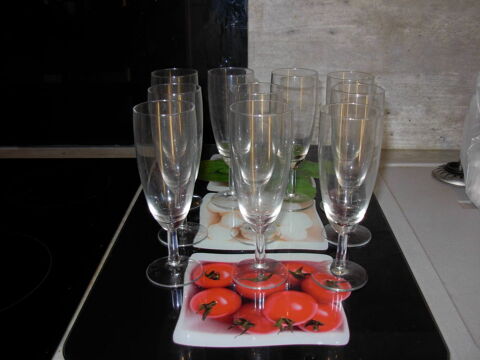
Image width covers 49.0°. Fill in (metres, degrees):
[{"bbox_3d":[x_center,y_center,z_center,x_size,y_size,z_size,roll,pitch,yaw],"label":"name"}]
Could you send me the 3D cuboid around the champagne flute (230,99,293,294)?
[{"bbox_3d":[0.020,0.016,0.514,0.059,0.174,0.059,-1,22,0],"label":"champagne flute"}]

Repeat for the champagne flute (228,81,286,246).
[{"bbox_3d":[0.017,-0.017,0.595,0.059,0.174,0.059,-1,22,0],"label":"champagne flute"}]

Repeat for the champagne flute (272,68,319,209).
[{"bbox_3d":[0.069,-0.050,0.677,0.059,0.174,0.059,-1,22,0],"label":"champagne flute"}]

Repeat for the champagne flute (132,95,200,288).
[{"bbox_3d":[-0.069,0.015,0.520,0.059,0.174,0.059,-1,22,0],"label":"champagne flute"}]

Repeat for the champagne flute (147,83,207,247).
[{"bbox_3d":[-0.068,-0.016,0.596,0.059,0.174,0.059,-1,22,0],"label":"champagne flute"}]

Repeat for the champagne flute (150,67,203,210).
[{"bbox_3d":[-0.080,-0.052,0.686,0.059,0.174,0.059,-1,22,0],"label":"champagne flute"}]

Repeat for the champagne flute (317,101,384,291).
[{"bbox_3d":[0.101,0.017,0.509,0.059,0.174,0.059,-1,22,0],"label":"champagne flute"}]

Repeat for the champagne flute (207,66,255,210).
[{"bbox_3d":[-0.010,-0.052,0.684,0.059,0.174,0.059,-1,22,0],"label":"champagne flute"}]

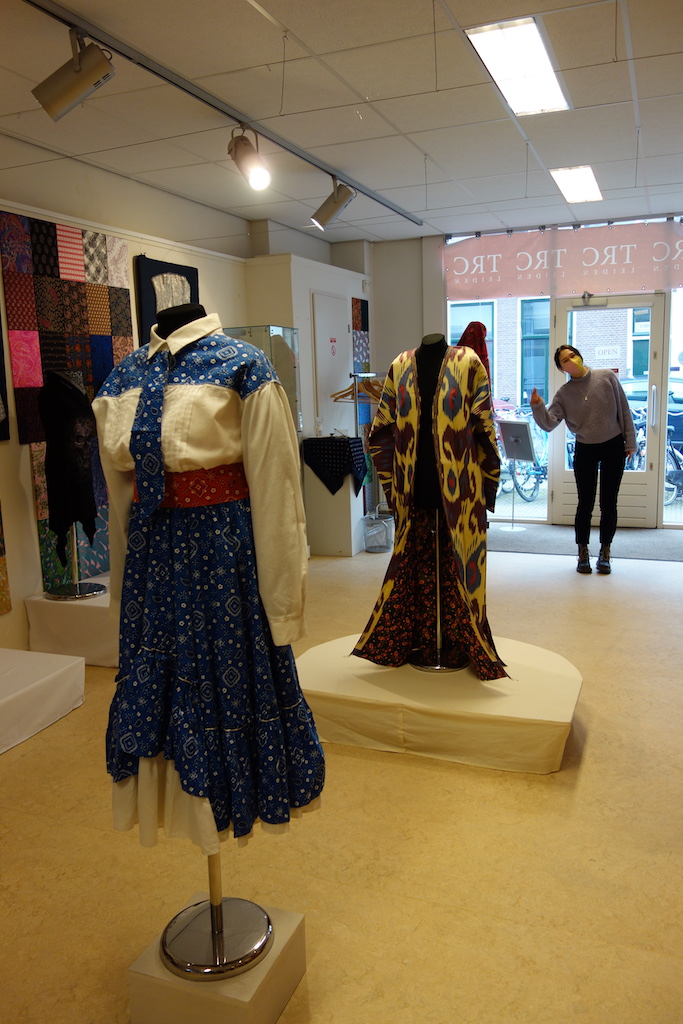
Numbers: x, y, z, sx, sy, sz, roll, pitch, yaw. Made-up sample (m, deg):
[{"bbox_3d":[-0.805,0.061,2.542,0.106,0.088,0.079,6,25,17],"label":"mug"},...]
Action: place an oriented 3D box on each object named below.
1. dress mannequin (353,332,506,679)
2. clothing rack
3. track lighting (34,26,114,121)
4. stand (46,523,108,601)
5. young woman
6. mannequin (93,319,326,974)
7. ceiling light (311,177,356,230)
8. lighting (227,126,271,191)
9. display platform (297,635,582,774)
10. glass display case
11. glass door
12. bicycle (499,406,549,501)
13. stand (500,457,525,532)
[{"bbox_3d":[0.359,-0.018,3.212,0.640,1.360,0.400,2,10,22],"label":"dress mannequin"},{"bbox_3d":[0.395,-0.510,7.283,0.460,1.510,1.000,4,12,32],"label":"clothing rack"},{"bbox_3d":[-0.969,-1.554,2.811,0.290,0.220,0.140,-32,10,2],"label":"track lighting"},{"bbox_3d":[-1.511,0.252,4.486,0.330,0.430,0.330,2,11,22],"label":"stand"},{"bbox_3d":[1.699,-0.373,5.634,0.700,1.575,0.400,2,10,19],"label":"young woman"},{"bbox_3d":[-0.289,0.280,1.685,0.480,1.390,0.410,2,10,22],"label":"mannequin"},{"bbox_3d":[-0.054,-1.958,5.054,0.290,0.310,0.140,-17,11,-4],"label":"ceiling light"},{"bbox_3d":[-0.443,-1.758,3.929,0.140,0.200,0.290,-9,52,-34],"label":"lighting"},{"bbox_3d":[0.432,0.788,3.629,1.290,0.205,0.950,2,11,22],"label":"display platform"},{"bbox_3d":[-0.629,-0.450,6.110,0.520,1.860,0.485,2,11,22],"label":"glass display case"},{"bbox_3d":[2.443,-0.900,7.358,0.950,2.130,0.080,2,11,22],"label":"glass door"},{"bbox_3d":[2.458,-0.746,9.690,0.580,1.080,1.750,7,13,42],"label":"bicycle"},{"bbox_3d":[1.553,-0.192,7.194,0.250,0.710,0.250,7,12,40],"label":"stand"}]

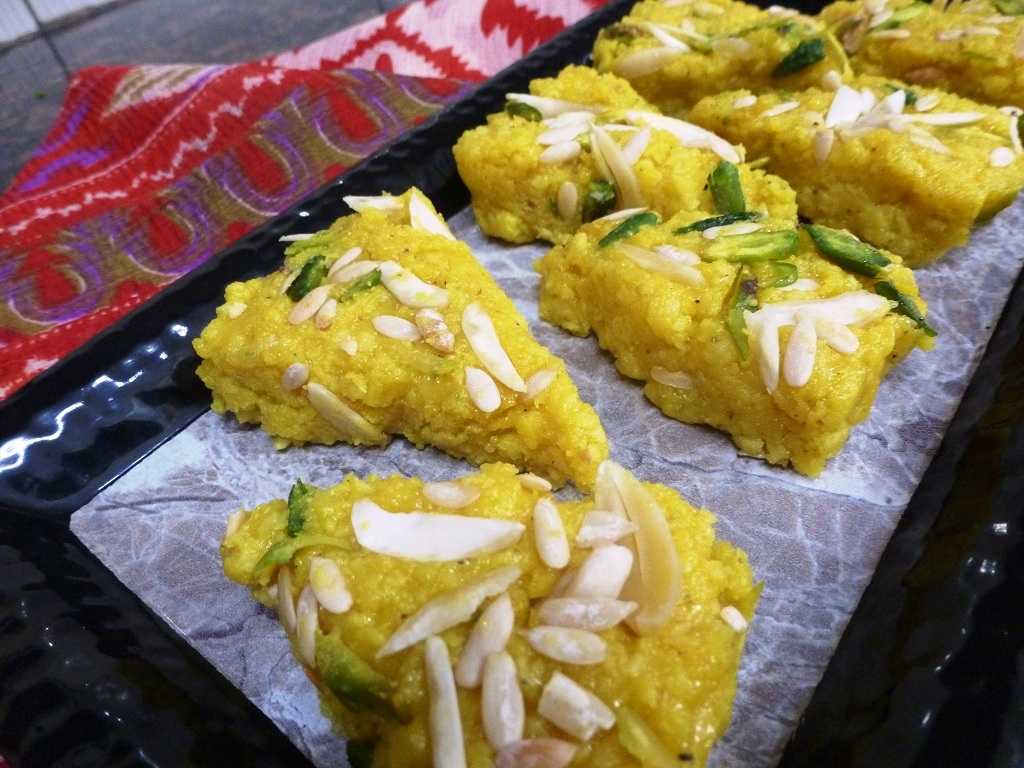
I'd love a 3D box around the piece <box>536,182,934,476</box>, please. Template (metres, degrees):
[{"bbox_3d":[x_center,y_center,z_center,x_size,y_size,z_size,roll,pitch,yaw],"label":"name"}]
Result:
[{"bbox_3d":[0.041,-0.017,0.142,0.068,0.021,0.040,30,57,33],"label":"piece"}]

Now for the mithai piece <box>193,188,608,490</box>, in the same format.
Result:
[{"bbox_3d":[-0.014,-0.003,0.139,0.081,0.021,0.055,31,58,33],"label":"mithai piece"}]

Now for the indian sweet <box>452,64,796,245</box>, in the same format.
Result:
[{"bbox_3d":[0.030,-0.050,0.176,0.049,0.022,0.084,-39,52,-25],"label":"indian sweet"}]

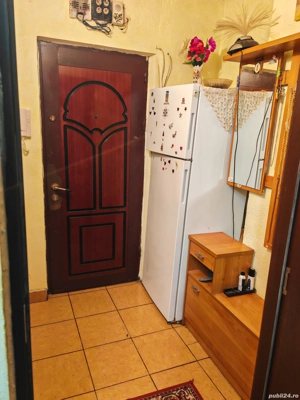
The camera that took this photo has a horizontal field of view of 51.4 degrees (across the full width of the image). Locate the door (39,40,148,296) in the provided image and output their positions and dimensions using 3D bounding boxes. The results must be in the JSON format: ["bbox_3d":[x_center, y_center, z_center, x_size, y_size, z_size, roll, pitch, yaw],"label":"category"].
[{"bbox_3d":[-0.445,-0.183,2.590,0.828,1.980,0.050,-3,16,-22],"label":"door"}]

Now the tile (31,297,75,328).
[{"bbox_3d":[-0.784,0.868,2.450,0.330,0.010,0.341,-3,16,-22],"label":"tile"}]

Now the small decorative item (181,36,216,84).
[{"bbox_3d":[0.329,-0.930,2.128,0.215,0.328,0.165,-3,16,-22],"label":"small decorative item"}]

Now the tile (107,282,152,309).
[{"bbox_3d":[-0.174,0.831,2.698,0.330,0.010,0.341,-3,16,-22],"label":"tile"}]

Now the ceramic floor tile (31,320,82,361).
[{"bbox_3d":[-0.655,0.953,2.146,0.330,0.010,0.341,-3,16,-22],"label":"ceramic floor tile"}]

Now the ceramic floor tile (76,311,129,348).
[{"bbox_3d":[-0.350,0.935,2.270,0.330,0.010,0.341,-3,16,-22],"label":"ceramic floor tile"}]

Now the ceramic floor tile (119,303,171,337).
[{"bbox_3d":[-0.045,0.916,2.394,0.330,0.010,0.341,-3,16,-22],"label":"ceramic floor tile"}]

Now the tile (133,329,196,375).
[{"bbox_3d":[0.084,1.001,2.090,0.330,0.010,0.341,-3,16,-22],"label":"tile"}]

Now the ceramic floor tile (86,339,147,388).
[{"bbox_3d":[-0.221,1.020,1.966,0.330,0.010,0.341,-3,16,-22],"label":"ceramic floor tile"}]

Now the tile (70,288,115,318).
[{"bbox_3d":[-0.479,0.849,2.574,0.330,0.010,0.341,-3,16,-22],"label":"tile"}]

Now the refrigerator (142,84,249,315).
[{"bbox_3d":[0.361,0.017,2.511,0.591,1.706,0.627,-3,16,-22],"label":"refrigerator"}]

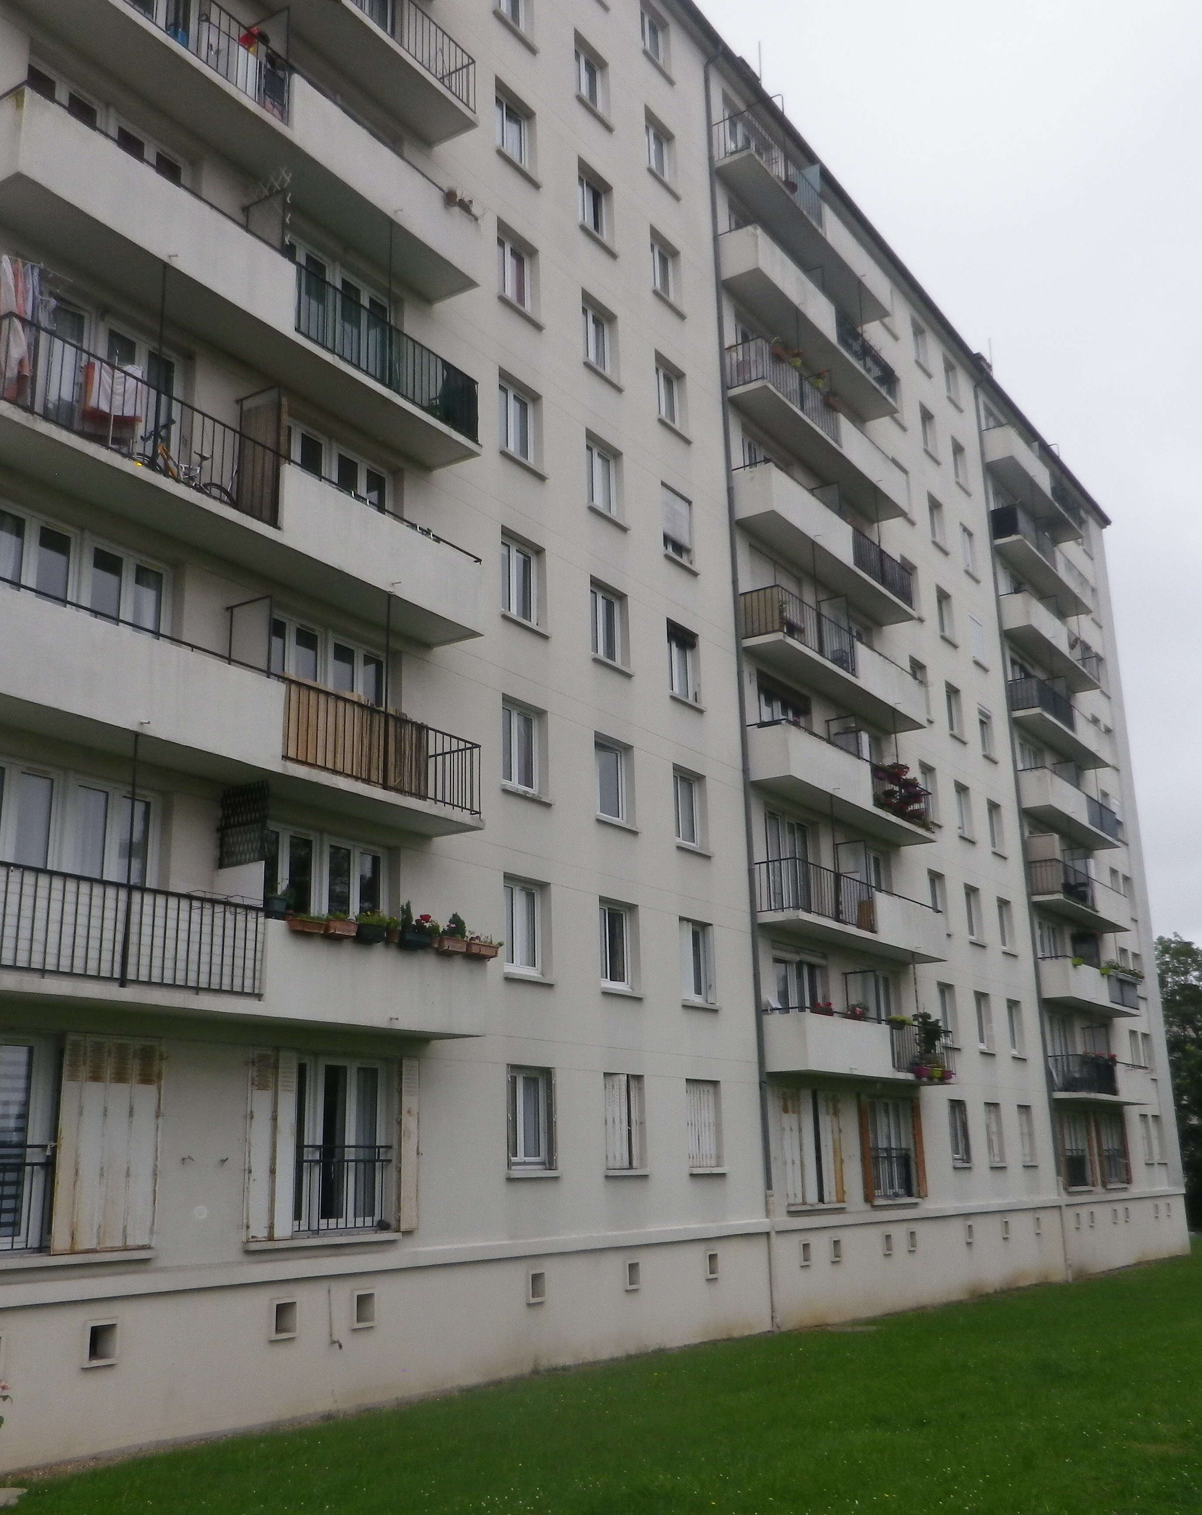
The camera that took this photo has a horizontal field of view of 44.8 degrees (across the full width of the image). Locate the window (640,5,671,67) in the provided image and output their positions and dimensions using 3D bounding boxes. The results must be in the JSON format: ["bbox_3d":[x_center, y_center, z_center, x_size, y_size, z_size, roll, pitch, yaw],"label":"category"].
[{"bbox_3d":[1.053,-15.197,30.997,0.162,1.395,1.163,-12,-19,32],"label":"window"}]

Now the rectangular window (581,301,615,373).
[{"bbox_3d":[-0.094,-7.467,26.308,0.132,1.426,1.141,-12,-19,32],"label":"rectangular window"}]

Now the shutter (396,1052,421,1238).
[{"bbox_3d":[-2.375,4.848,18.314,0.102,2.088,0.316,-12,-19,32],"label":"shutter"}]

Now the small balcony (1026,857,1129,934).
[{"bbox_3d":[14.745,4.318,44.672,0.872,1.120,7.392,-12,-19,32],"label":"small balcony"}]

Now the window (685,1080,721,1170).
[{"bbox_3d":[1.685,6.269,24.895,0.162,1.425,1.163,-12,-19,32],"label":"window"}]

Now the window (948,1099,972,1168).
[{"bbox_3d":[8.314,8.762,34.131,0.137,1.402,1.072,-12,-19,32],"label":"window"}]

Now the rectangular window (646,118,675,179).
[{"bbox_3d":[1.050,-12.381,29.960,0.138,1.334,1.155,-12,-19,32],"label":"rectangular window"}]

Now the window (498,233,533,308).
[{"bbox_3d":[-1.512,-8.153,24.667,0.142,1.395,1.173,-12,-19,32],"label":"window"}]

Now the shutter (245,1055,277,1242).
[{"bbox_3d":[-3.845,4.383,16.483,0.051,2.082,0.425,-12,-19,32],"label":"shutter"}]

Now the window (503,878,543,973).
[{"bbox_3d":[-1.248,2.489,21.409,0.138,1.334,1.141,-12,-19,32],"label":"window"}]

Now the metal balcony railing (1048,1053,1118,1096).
[{"bbox_3d":[14.121,9.329,42.620,0.890,1.031,3.912,-12,-19,32],"label":"metal balcony railing"}]

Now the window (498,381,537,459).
[{"bbox_3d":[-1.440,-5.472,23.897,0.142,1.395,1.173,-12,-19,32],"label":"window"}]

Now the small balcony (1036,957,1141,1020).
[{"bbox_3d":[14.736,6.975,43.809,0.894,1.127,7.370,-12,-19,32],"label":"small balcony"}]

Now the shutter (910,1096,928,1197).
[{"bbox_3d":[6.953,8.488,31.791,0.110,2.090,0.385,-12,-19,32],"label":"shutter"}]

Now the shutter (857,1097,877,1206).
[{"bbox_3d":[5.403,7.889,29.548,0.110,2.090,0.385,-12,-19,32],"label":"shutter"}]

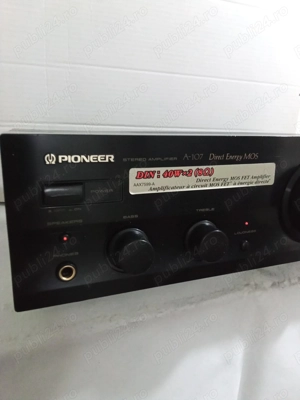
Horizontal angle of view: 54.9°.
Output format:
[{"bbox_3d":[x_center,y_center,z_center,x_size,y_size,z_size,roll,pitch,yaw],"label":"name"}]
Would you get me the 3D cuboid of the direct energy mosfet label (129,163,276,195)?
[{"bbox_3d":[0.044,-0.016,0.213,0.123,0.018,0.001,-4,8,-20],"label":"direct energy mosfet label"}]

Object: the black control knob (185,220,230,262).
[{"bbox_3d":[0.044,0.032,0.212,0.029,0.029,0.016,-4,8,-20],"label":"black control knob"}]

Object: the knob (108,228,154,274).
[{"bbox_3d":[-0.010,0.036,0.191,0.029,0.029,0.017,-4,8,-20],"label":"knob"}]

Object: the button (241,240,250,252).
[{"bbox_3d":[0.076,0.037,0.230,0.007,0.008,0.005,-4,8,-20],"label":"button"}]

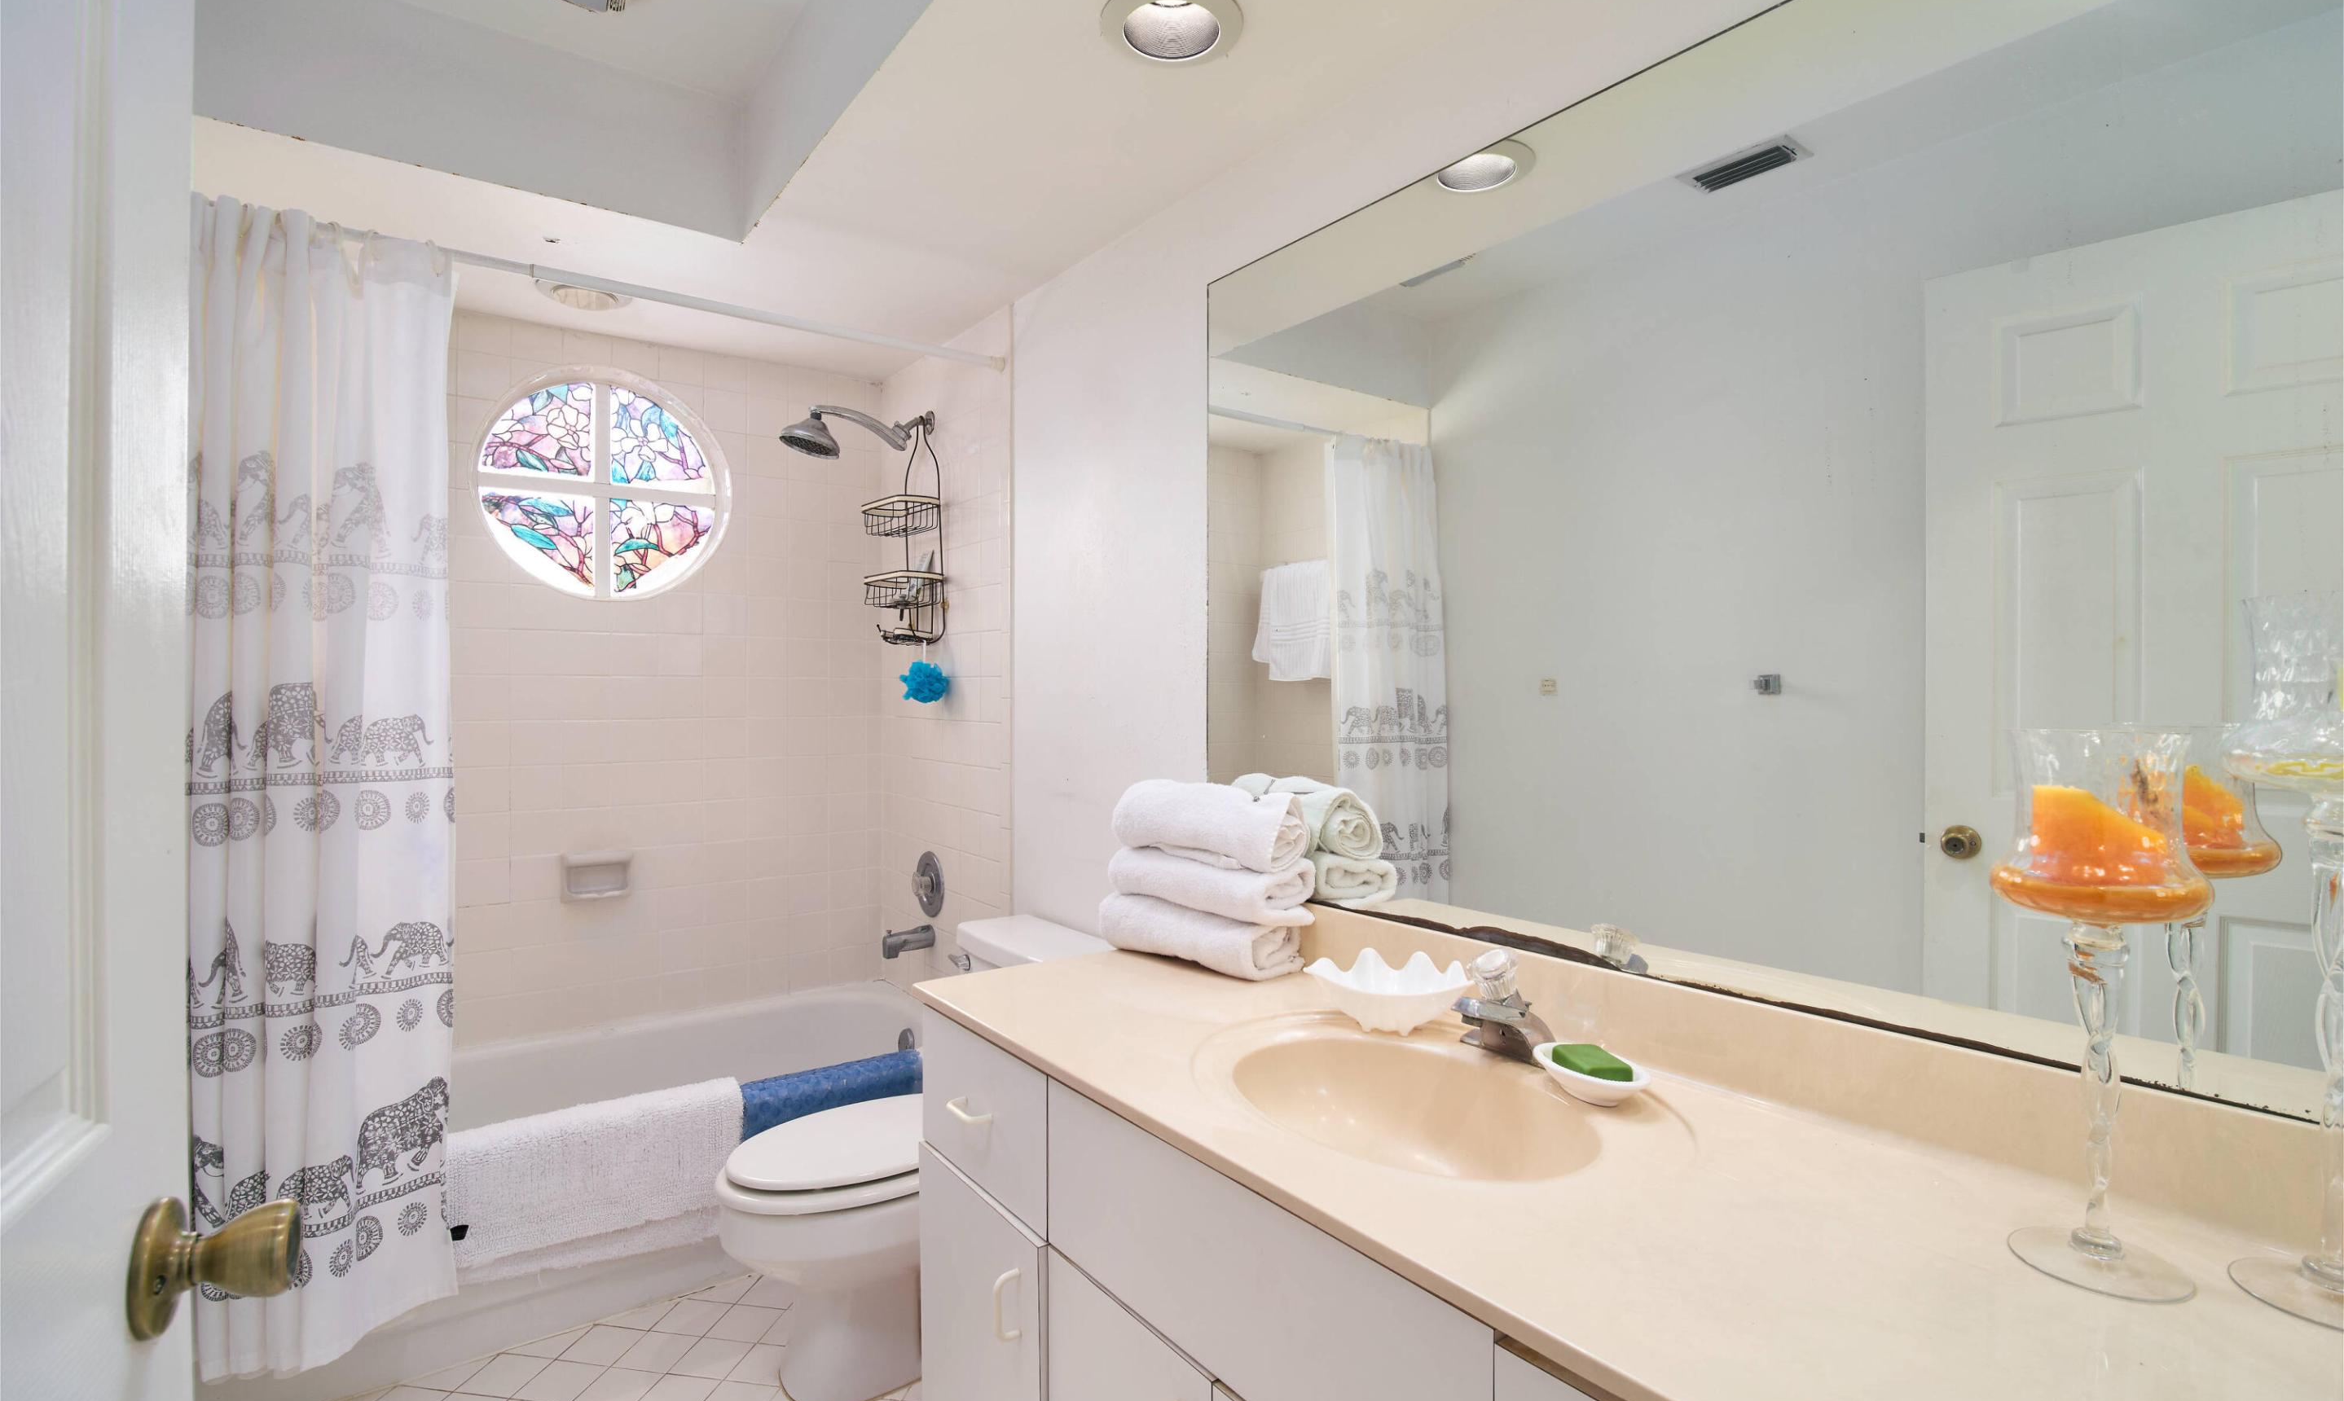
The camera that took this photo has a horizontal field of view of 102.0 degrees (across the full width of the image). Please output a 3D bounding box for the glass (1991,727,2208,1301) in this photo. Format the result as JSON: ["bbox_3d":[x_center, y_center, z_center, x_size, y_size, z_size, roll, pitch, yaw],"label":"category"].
[{"bbox_3d":[0.727,0.232,0.741,0.124,0.415,0.124,0,0,-35],"label":"glass"}]

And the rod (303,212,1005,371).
[{"bbox_3d":[-1.008,-0.824,1.933,1.430,0.028,0.028,0,0,-34],"label":"rod"}]

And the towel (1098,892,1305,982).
[{"bbox_3d":[0.049,0.433,1.768,0.172,0.099,0.354,0,1,-41],"label":"towel"}]

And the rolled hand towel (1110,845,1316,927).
[{"bbox_3d":[0.068,0.317,1.655,0.300,0.085,0.160,0,0,42],"label":"rolled hand towel"}]

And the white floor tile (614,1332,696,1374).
[{"bbox_3d":[-0.965,1.225,1.777,0.106,0.010,0.097,0,0,9],"label":"white floor tile"}]

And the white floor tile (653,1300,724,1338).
[{"bbox_3d":[-0.950,1.225,1.875,0.106,0.010,0.097,0,0,9],"label":"white floor tile"}]

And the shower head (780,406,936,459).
[{"bbox_3d":[-0.816,-0.696,2.454,0.407,0.185,0.150,0,0,-38],"label":"shower head"}]

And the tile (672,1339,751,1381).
[{"bbox_3d":[-0.854,1.225,1.760,0.106,0.010,0.097,0,0,9],"label":"tile"}]

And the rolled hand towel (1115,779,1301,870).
[{"bbox_3d":[0.055,0.230,1.758,0.172,0.133,0.345,0,1,-41],"label":"rolled hand towel"}]

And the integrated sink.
[{"bbox_3d":[0.279,0.562,1.170,0.345,0.153,0.463,0,1,-41],"label":"integrated sink"}]

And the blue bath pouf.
[{"bbox_3d":[-0.659,-0.049,2.520,0.110,0.115,0.110,0,0,-35],"label":"blue bath pouf"}]

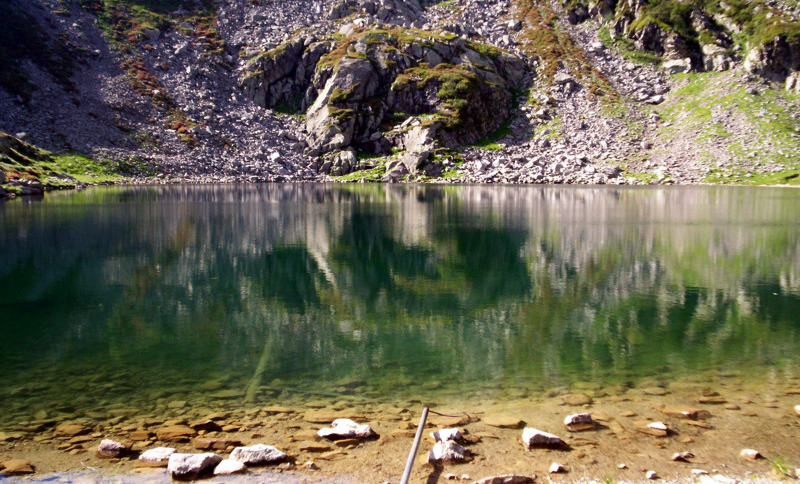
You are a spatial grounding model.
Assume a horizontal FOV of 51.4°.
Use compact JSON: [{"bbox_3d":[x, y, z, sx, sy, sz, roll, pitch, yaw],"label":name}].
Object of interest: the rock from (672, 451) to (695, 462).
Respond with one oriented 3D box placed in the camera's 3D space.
[{"bbox_3d":[1.975,1.493,5.792,0.150,0.060,0.095,2,5,19],"label":"rock"}]

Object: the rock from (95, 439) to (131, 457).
[{"bbox_3d":[-2.168,1.559,6.282,0.234,0.109,0.176,-2,5,-19],"label":"rock"}]

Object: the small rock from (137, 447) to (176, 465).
[{"bbox_3d":[-1.782,1.562,6.096,0.286,0.082,0.177,-1,5,-17],"label":"small rock"}]

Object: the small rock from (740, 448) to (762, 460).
[{"bbox_3d":[2.465,1.489,5.832,0.148,0.065,0.105,2,5,23],"label":"small rock"}]

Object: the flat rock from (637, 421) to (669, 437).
[{"bbox_3d":[2.078,1.533,6.820,0.262,0.092,0.170,1,5,17],"label":"flat rock"}]

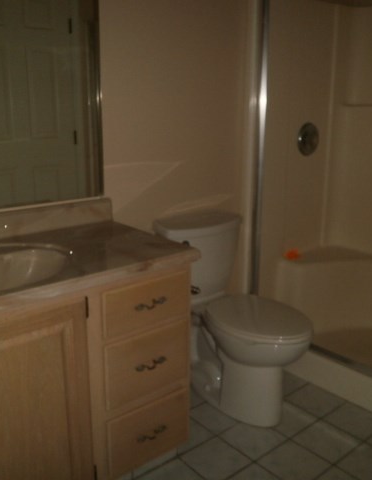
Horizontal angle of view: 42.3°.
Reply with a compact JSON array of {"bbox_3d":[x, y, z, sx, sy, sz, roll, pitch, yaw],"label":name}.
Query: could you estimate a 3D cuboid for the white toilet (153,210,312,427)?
[{"bbox_3d":[0.231,0.334,2.091,0.433,0.806,0.682,-12,18,-38],"label":"white toilet"}]

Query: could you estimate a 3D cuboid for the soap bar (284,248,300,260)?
[{"bbox_3d":[0.606,0.085,2.736,0.085,0.042,0.055,-12,18,-38],"label":"soap bar"}]

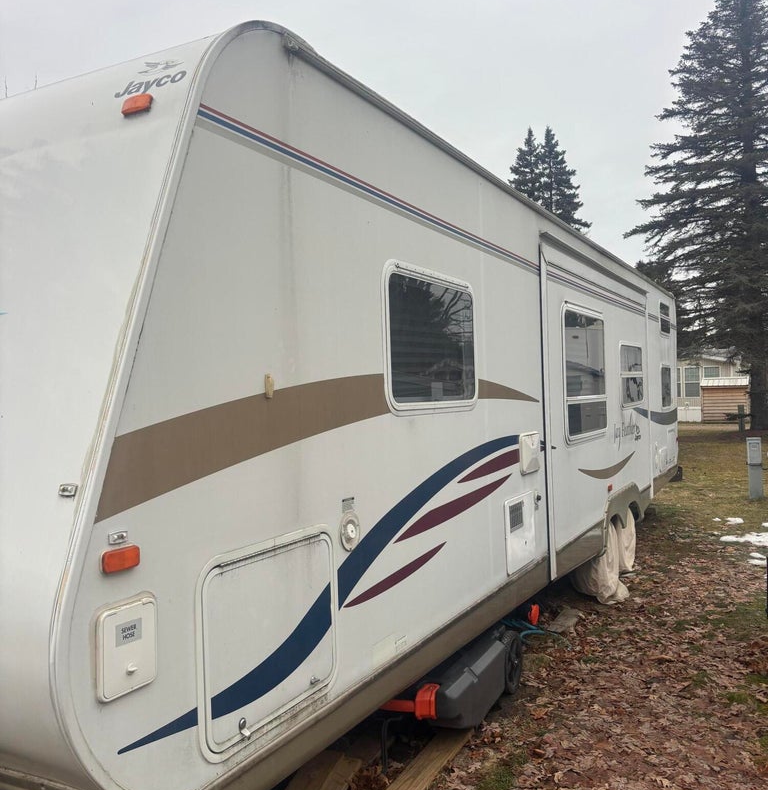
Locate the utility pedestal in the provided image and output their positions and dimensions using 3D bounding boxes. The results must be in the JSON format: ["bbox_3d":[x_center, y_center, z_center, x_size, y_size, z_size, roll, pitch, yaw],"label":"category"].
[{"bbox_3d":[5.717,1.127,11.865,0.220,0.930,0.200,-2,0,18],"label":"utility pedestal"}]

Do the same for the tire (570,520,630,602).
[{"bbox_3d":[1.775,1.305,6.335,0.250,0.670,0.680,-2,-1,29],"label":"tire"}]

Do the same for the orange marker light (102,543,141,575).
[{"bbox_3d":[-0.578,0.363,1.694,0.023,0.050,0.097,-2,-1,29],"label":"orange marker light"}]

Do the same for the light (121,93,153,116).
[{"bbox_3d":[-0.654,-0.769,2.037,0.098,0.049,0.024,-2,-24,29],"label":"light"}]

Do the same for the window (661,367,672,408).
[{"bbox_3d":[3.187,-0.094,8.648,0.040,0.480,0.740,-2,-1,29],"label":"window"}]

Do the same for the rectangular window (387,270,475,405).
[{"bbox_3d":[0.225,-0.221,3.217,0.040,0.520,0.865,-2,-1,29],"label":"rectangular window"}]

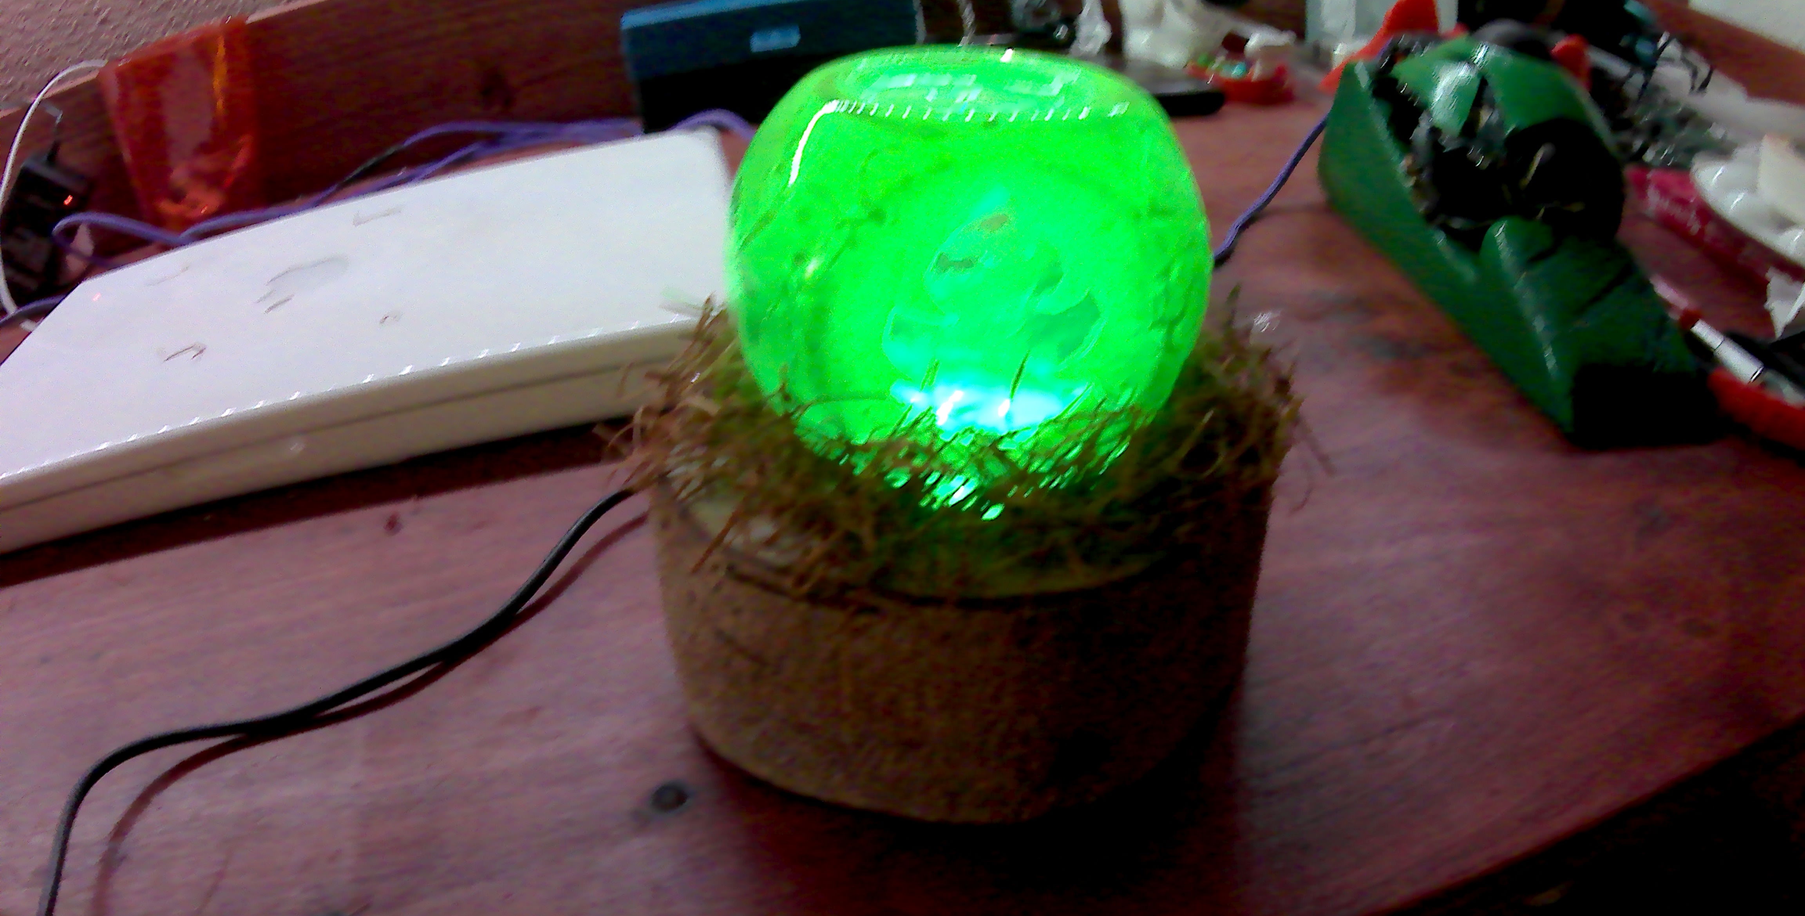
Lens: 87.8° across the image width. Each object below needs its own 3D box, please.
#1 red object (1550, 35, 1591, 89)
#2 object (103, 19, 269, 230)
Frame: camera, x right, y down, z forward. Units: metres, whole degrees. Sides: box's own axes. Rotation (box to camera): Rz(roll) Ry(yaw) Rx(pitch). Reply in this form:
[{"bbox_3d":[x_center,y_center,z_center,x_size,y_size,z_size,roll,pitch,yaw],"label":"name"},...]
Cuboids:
[{"bbox_3d":[0.274,-0.163,0.385,0.018,0.028,0.018,-7,33,0],"label":"red object"},{"bbox_3d":[-0.364,-0.168,0.473,0.058,0.083,0.020,-25,37,-25],"label":"object"}]

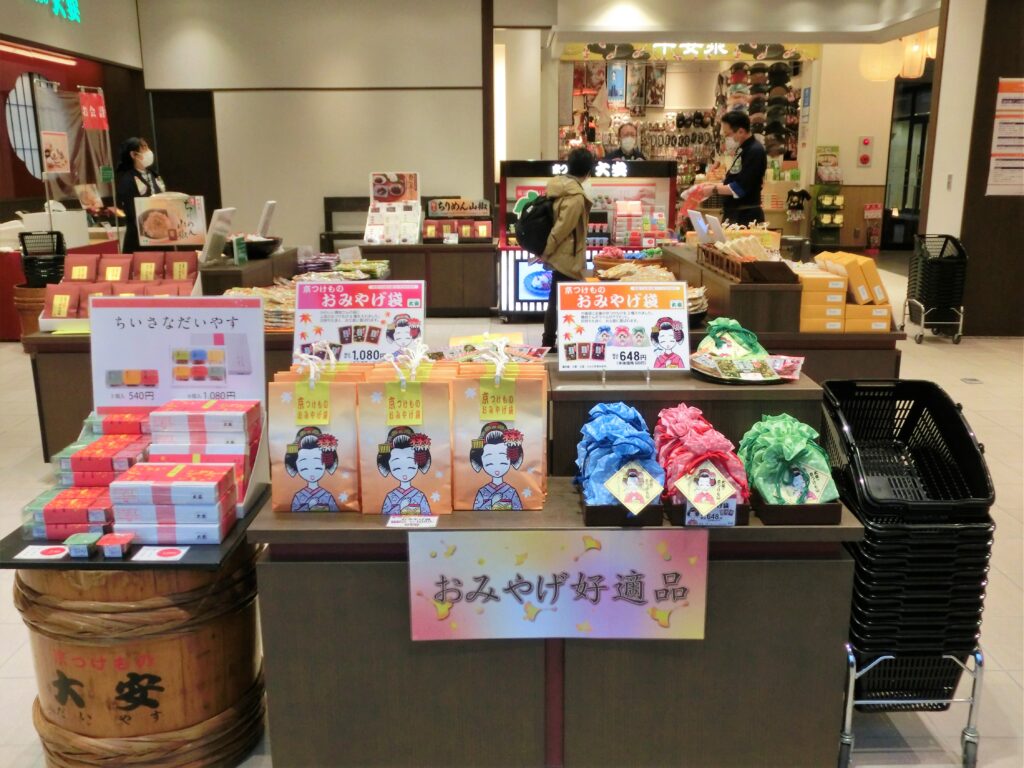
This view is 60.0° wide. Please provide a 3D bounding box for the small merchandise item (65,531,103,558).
[{"bbox_3d":[-0.753,0.283,1.555,0.047,0.026,0.046,0,14,0],"label":"small merchandise item"}]

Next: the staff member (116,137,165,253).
[{"bbox_3d":[-2.452,-0.842,5.969,0.280,1.574,0.410,11,17,38],"label":"staff member"}]

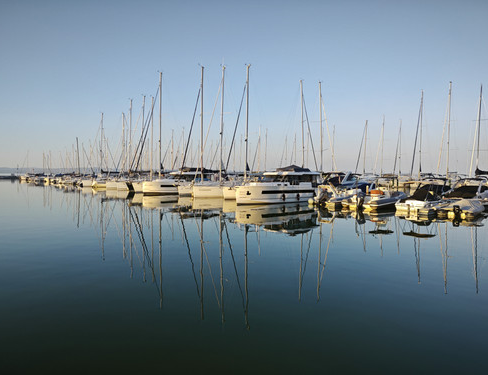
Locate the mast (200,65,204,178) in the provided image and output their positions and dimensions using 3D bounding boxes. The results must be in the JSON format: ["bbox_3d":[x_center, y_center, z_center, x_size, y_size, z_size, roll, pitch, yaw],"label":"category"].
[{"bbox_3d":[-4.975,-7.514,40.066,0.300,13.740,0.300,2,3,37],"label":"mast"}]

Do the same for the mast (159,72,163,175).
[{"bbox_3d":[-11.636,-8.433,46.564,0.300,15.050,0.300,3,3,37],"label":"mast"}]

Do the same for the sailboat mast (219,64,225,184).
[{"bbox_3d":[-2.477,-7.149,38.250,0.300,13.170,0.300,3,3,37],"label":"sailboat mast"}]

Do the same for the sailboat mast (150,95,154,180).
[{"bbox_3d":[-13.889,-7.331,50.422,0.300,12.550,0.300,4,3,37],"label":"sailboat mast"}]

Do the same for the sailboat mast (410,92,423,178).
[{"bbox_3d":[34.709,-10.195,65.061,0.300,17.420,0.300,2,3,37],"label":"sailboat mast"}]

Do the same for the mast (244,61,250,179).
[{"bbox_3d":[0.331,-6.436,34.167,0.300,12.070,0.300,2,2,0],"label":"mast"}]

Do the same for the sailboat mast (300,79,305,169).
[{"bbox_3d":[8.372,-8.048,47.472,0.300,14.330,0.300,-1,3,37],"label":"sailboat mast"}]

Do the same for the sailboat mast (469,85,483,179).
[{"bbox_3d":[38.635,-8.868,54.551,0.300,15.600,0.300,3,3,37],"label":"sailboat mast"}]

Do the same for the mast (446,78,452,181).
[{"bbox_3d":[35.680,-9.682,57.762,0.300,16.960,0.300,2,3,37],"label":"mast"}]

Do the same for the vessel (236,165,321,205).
[{"bbox_3d":[2.829,-0.298,29.716,9.400,3.350,3.400,-2,3,-43],"label":"vessel"}]

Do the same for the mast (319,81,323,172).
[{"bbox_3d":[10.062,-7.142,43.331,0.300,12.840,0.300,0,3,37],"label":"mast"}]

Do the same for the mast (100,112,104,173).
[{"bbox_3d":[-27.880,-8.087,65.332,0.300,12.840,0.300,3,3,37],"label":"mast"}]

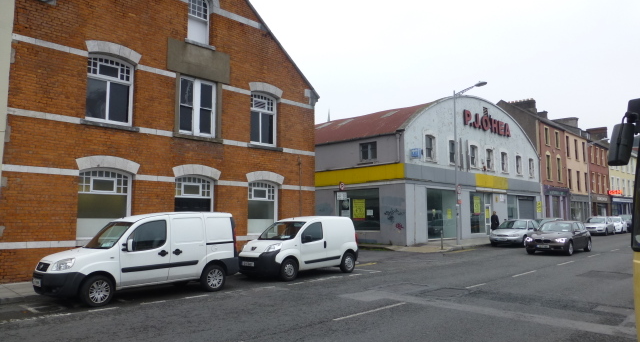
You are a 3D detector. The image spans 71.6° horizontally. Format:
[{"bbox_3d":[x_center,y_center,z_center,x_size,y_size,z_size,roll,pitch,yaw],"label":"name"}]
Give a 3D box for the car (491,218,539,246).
[{"bbox_3d":[11.206,3.471,25.079,4.550,1.430,1.760,6,-9,-44],"label":"car"}]

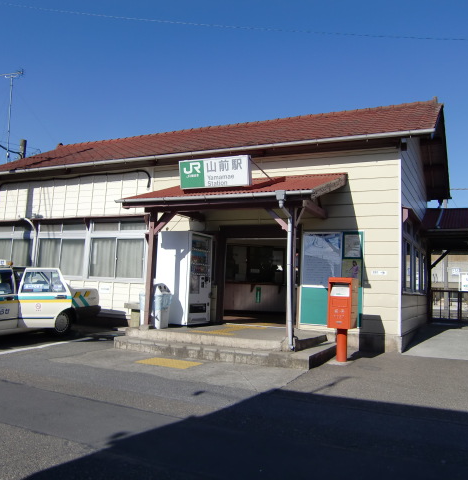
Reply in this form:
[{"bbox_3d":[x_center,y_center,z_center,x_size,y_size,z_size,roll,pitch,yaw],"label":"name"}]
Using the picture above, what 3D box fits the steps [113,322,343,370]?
[{"bbox_3d":[0.019,1.772,9.207,3.450,0.340,2.400,0,-5,25],"label":"steps"}]

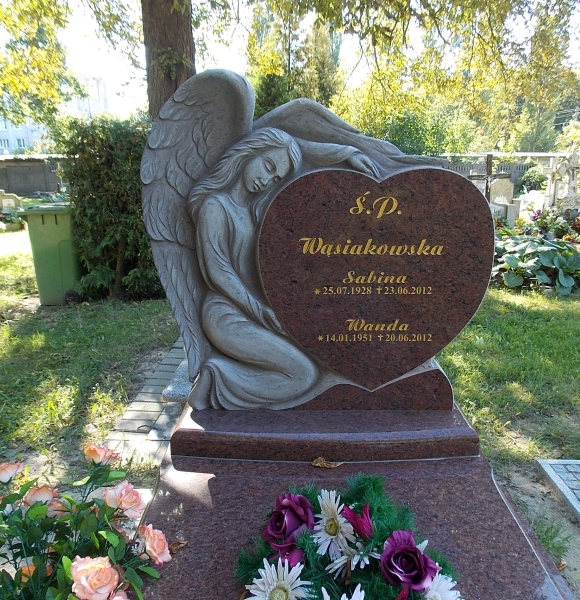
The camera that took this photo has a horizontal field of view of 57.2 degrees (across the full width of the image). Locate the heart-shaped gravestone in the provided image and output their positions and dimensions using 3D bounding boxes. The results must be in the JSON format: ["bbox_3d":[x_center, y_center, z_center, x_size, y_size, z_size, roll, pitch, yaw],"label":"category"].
[{"bbox_3d":[0.273,-0.059,1.751,0.744,0.725,0.100,0,14,1],"label":"heart-shaped gravestone"}]

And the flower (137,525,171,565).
[{"bbox_3d":[-0.280,0.506,1.100,0.068,0.080,0.078,11,18,39],"label":"flower"}]

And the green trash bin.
[{"bbox_3d":[-2.310,-0.459,5.434,0.550,0.950,0.480,-2,14,-7],"label":"green trash bin"}]

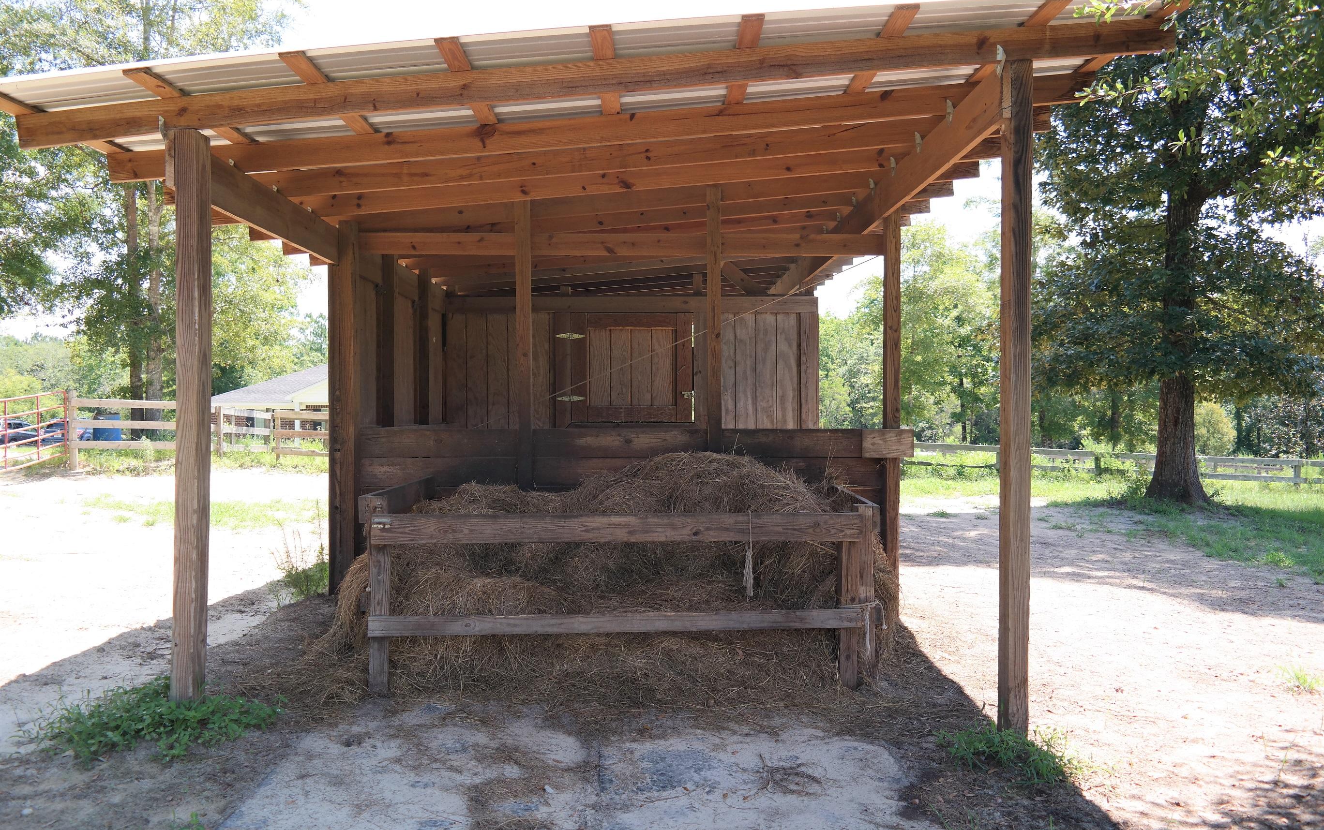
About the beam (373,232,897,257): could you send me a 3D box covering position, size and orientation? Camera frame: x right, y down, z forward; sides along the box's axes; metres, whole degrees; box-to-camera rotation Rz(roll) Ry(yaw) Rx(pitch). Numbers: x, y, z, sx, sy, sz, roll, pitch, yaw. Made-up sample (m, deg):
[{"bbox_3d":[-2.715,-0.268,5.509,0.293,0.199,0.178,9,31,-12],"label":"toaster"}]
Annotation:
[{"bbox_3d":[-0.220,-1.147,6.700,3.620,0.142,0.040,0,1,-1],"label":"beam"}]

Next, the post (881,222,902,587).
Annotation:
[{"bbox_3d":[1.544,-0.097,6.680,0.090,2.720,0.130,0,1,-1],"label":"post"}]

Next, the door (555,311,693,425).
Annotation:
[{"bbox_3d":[-0.392,-0.459,9.780,1.385,1.100,0.060,0,1,-1],"label":"door"}]

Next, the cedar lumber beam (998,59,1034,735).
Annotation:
[{"bbox_3d":[1.577,-0.080,4.435,0.090,2.970,0.130,0,1,-1],"label":"cedar lumber beam"}]

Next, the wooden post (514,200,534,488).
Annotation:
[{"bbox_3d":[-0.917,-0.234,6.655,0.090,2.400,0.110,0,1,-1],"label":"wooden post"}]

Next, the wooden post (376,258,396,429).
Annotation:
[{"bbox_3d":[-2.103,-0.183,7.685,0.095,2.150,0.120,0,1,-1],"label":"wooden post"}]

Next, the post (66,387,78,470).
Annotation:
[{"bbox_3d":[-11.729,0.288,19.800,0.160,1.650,0.160,0,1,-1],"label":"post"}]

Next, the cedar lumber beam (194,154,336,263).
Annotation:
[{"bbox_3d":[-2.150,-1.110,5.470,0.040,0.240,2.280,0,1,-1],"label":"cedar lumber beam"}]

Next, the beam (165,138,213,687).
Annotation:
[{"bbox_3d":[-2.076,0.004,4.375,0.092,2.500,0.130,1,1,-1],"label":"beam"}]

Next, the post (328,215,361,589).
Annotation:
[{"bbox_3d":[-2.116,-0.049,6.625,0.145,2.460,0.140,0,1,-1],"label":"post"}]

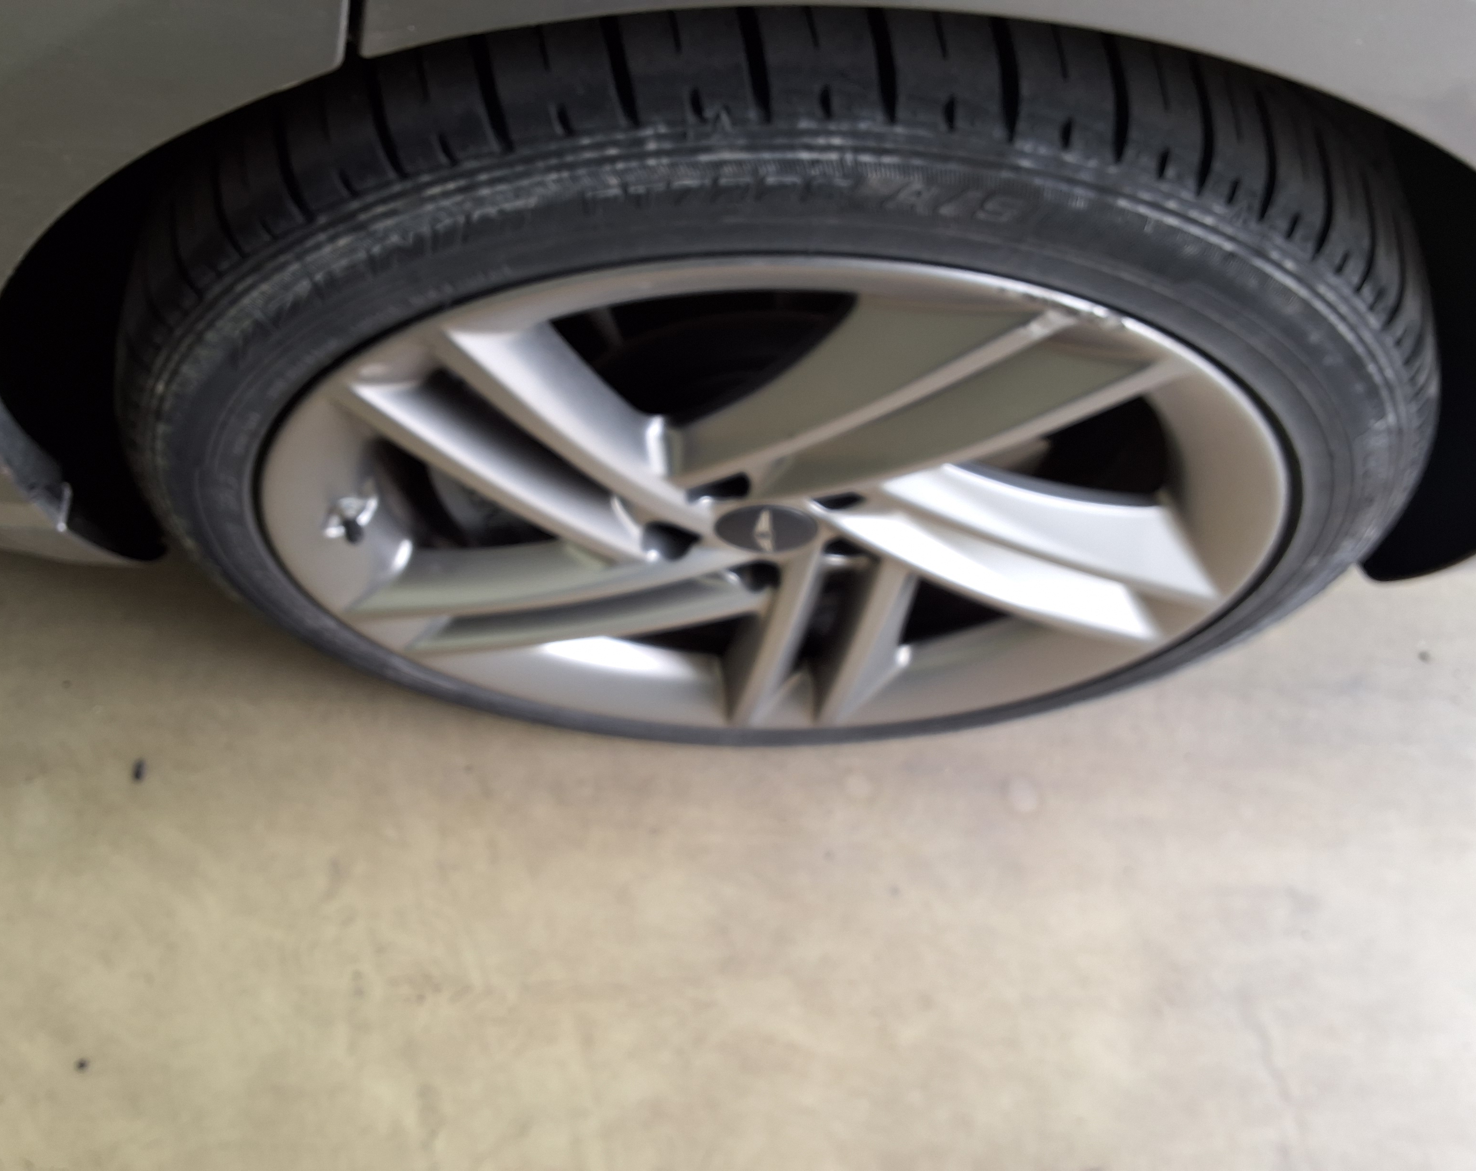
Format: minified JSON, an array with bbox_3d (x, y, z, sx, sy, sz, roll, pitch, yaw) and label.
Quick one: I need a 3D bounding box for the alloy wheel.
[{"bbox_3d":[0.019,-0.100,0.731,0.522,0.522,0.210,0,65,0],"label":"alloy wheel"}]

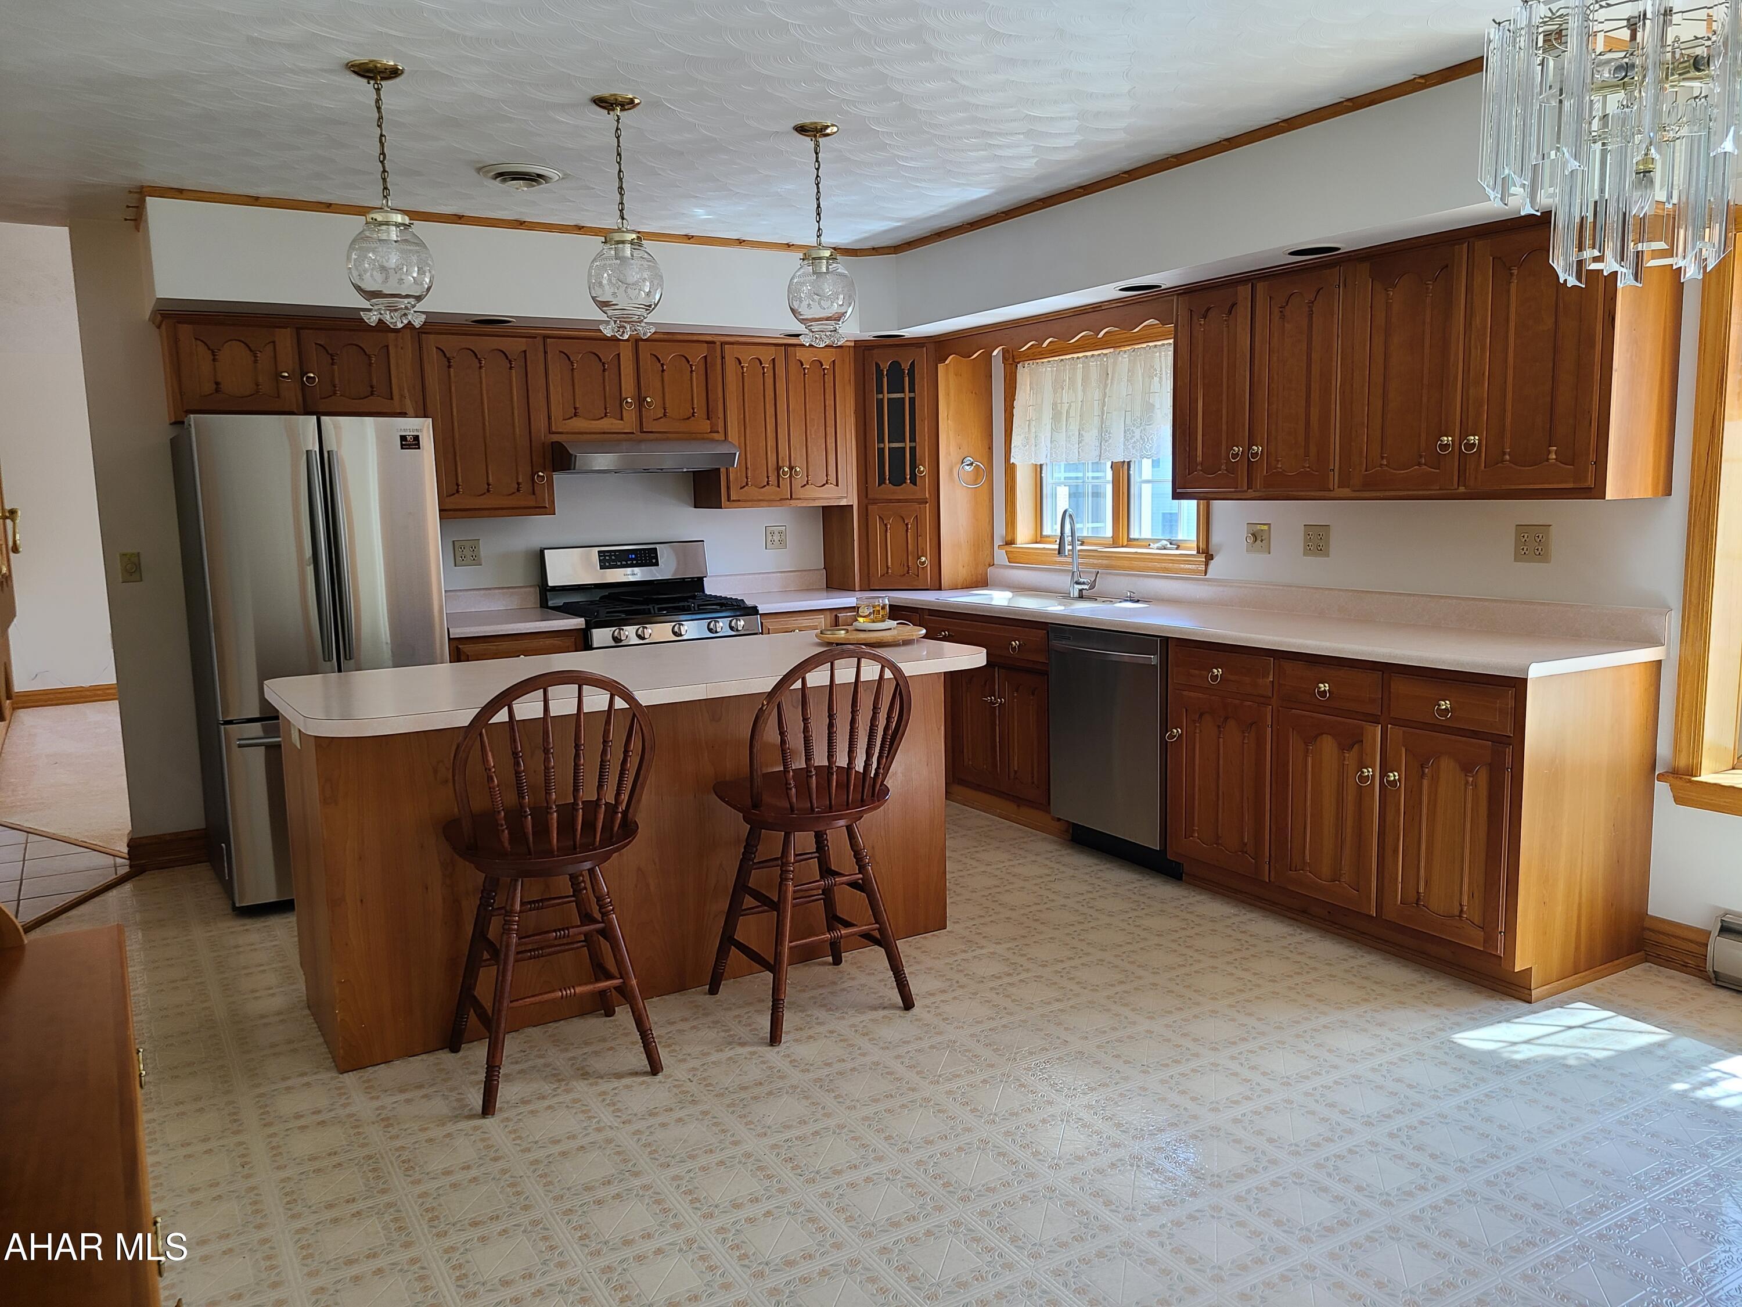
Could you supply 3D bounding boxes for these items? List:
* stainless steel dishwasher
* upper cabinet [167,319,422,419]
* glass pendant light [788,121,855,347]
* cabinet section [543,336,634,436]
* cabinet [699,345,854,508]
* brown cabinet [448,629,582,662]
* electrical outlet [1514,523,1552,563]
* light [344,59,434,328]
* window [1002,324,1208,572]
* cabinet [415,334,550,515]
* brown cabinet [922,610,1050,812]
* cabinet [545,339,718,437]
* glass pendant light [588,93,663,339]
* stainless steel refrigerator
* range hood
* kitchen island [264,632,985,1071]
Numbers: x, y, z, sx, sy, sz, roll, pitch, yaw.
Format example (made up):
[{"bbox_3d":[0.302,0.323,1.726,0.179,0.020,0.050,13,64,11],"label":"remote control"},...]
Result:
[{"bbox_3d":[1.110,0.293,4.960,0.622,0.800,0.623,-6,8,-30],"label":"stainless steel dishwasher"},{"bbox_3d":[-2.186,-1.051,4.976,0.884,0.373,0.335,-6,8,-30],"label":"upper cabinet"},{"bbox_3d":[-0.148,-1.212,3.801,0.202,0.628,0.202,-1,7,0],"label":"glass pendant light"},{"bbox_3d":[-1.247,-1.123,5.578,0.366,0.384,0.344,-6,9,-30],"label":"cabinet section"},{"bbox_3d":[-0.444,-1.041,6.006,0.668,0.737,0.335,-6,8,-30],"label":"cabinet"},{"bbox_3d":[-1.518,0.328,5.391,0.530,0.871,0.620,-6,8,-30],"label":"brown cabinet"},{"bbox_3d":[1.983,-0.329,3.920,0.012,0.116,0.118,-6,8,-30],"label":"electrical outlet"},{"bbox_3d":[-1.202,-1.131,3.228,0.211,0.605,0.211,-6,8,-30],"label":"light"},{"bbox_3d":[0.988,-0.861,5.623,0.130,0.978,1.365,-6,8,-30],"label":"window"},{"bbox_3d":[-1.596,-0.928,5.338,0.485,0.737,0.335,-6,8,-30],"label":"cabinet"},{"bbox_3d":[0.736,0.220,5.579,0.610,0.812,0.930,-6,8,-30],"label":"brown cabinet"},{"bbox_3d":[-1.067,-1.143,5.668,0.770,0.434,0.331,-6,8,-30],"label":"cabinet"},{"bbox_3d":[-0.674,-1.175,3.541,0.203,0.620,0.203,-6,8,-30],"label":"glass pendant light"},{"bbox_3d":[-2.049,-0.007,4.863,0.775,1.692,0.820,-6,8,-33],"label":"stainless steel refrigerator"},{"bbox_3d":[-1.008,-0.852,5.613,0.760,0.142,0.541,-6,8,-30],"label":"range hood"},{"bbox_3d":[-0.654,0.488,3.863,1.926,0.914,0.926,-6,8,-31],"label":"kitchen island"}]

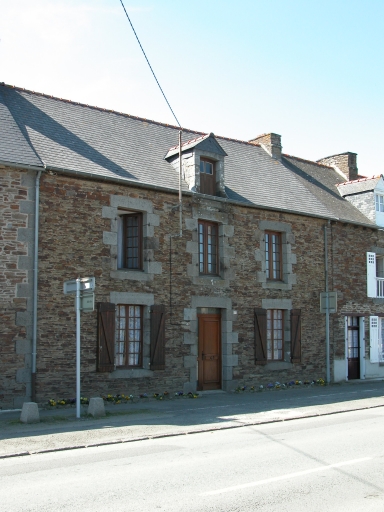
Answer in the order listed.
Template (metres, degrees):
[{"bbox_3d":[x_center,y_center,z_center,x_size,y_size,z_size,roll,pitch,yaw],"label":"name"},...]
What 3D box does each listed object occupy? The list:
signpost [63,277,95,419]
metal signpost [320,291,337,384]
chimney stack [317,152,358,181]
[{"bbox_3d":[-2.394,1.960,14.537,0.140,2.930,1.270,6,-9,-40],"label":"signpost"},{"bbox_3d":[4.523,2.683,22.477,0.130,3.030,0.700,6,-9,-40],"label":"metal signpost"},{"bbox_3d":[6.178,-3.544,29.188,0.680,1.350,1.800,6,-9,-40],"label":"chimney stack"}]

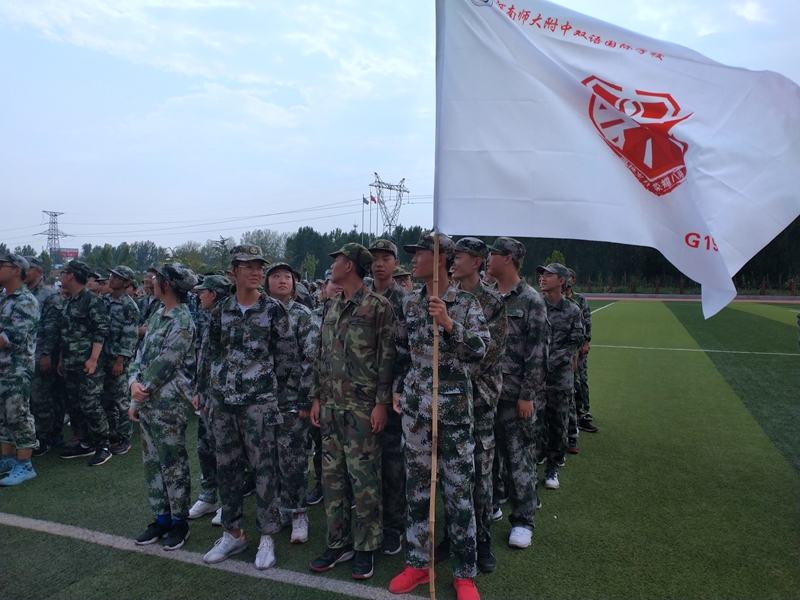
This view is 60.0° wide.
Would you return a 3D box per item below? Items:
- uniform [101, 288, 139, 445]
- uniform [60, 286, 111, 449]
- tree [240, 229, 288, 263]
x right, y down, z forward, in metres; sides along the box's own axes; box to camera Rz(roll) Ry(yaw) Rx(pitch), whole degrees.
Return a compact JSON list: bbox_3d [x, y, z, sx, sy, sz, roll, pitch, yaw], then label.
[{"bbox_3d":[-2.559,0.579,6.325,0.460,1.390,0.330,1,2,25],"label":"uniform"},{"bbox_3d":[-2.708,0.583,5.950,0.460,1.400,0.320,1,1,35],"label":"uniform"},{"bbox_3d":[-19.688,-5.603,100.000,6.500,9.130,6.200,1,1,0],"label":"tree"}]

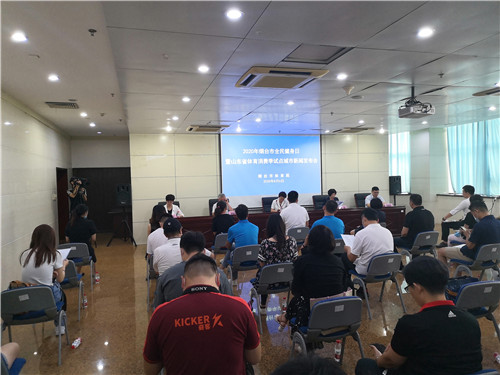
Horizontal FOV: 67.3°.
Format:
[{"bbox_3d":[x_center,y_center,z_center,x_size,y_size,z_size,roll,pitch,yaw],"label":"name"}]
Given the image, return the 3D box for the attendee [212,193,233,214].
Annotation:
[{"bbox_3d":[-0.696,0.803,9.534,0.550,1.300,0.750,-2,1,-18],"label":"attendee"}]

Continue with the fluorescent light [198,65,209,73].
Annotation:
[{"bbox_3d":[-0.503,-1.293,4.094,0.130,0.060,0.130,-2,1,-16],"label":"fluorescent light"}]

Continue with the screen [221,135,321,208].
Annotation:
[{"bbox_3d":[0.668,-0.491,10.692,3.040,2.050,0.050,-2,2,-16],"label":"screen"}]

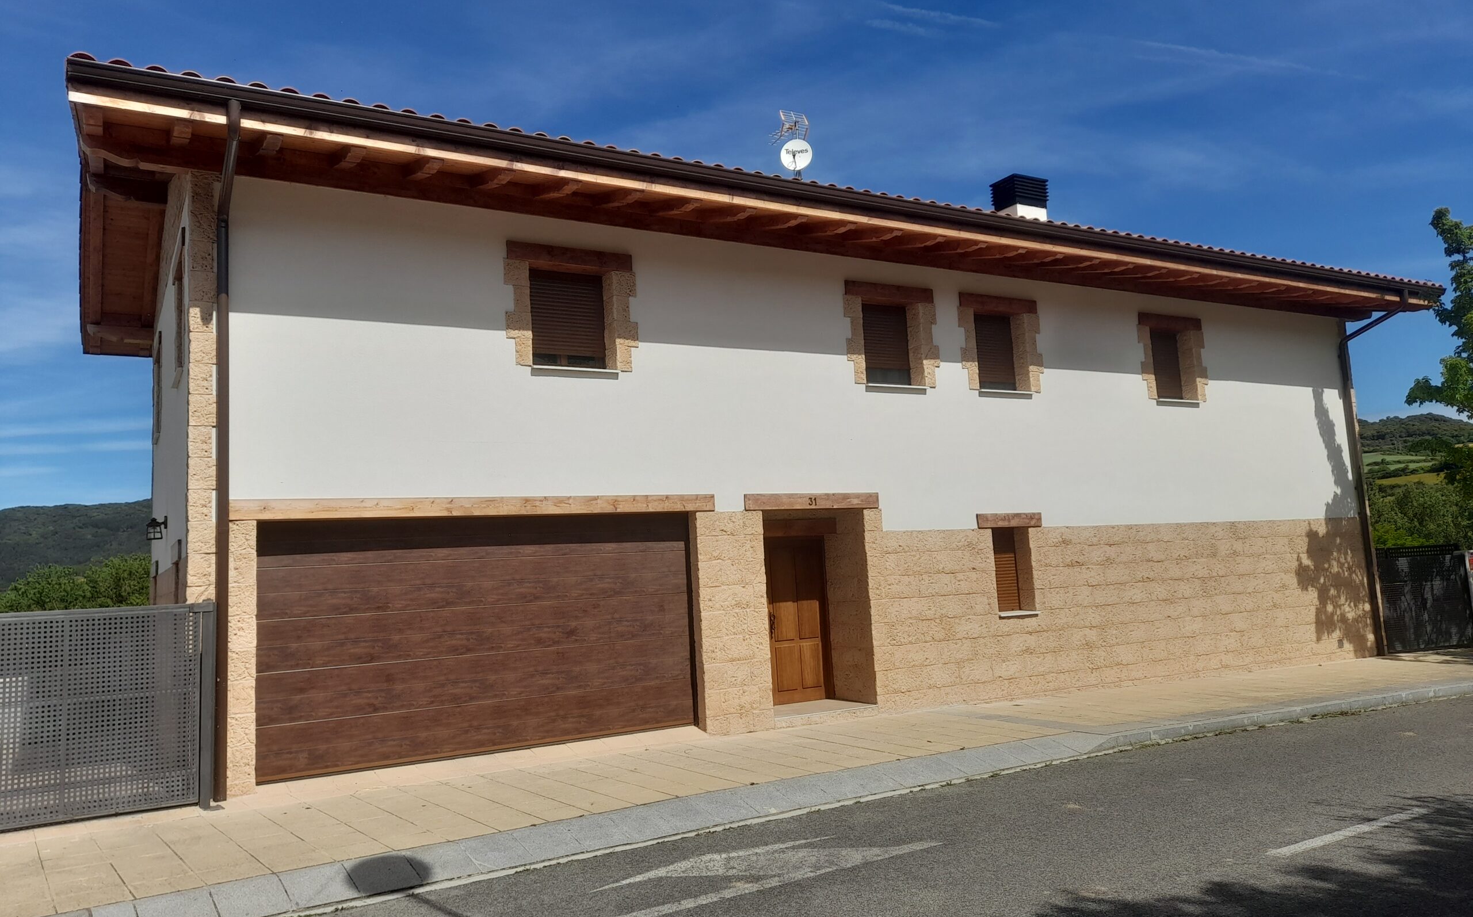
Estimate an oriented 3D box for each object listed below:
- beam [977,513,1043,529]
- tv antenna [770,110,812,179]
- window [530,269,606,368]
[{"bbox_3d":[3.880,0.886,15.203,1.243,0.199,0.200,1,-8,-31],"label":"beam"},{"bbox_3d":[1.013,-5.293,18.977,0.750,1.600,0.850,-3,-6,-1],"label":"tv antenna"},{"bbox_3d":[-1.999,-1.562,12.344,1.030,1.200,0.120,1,-8,-31],"label":"window"}]

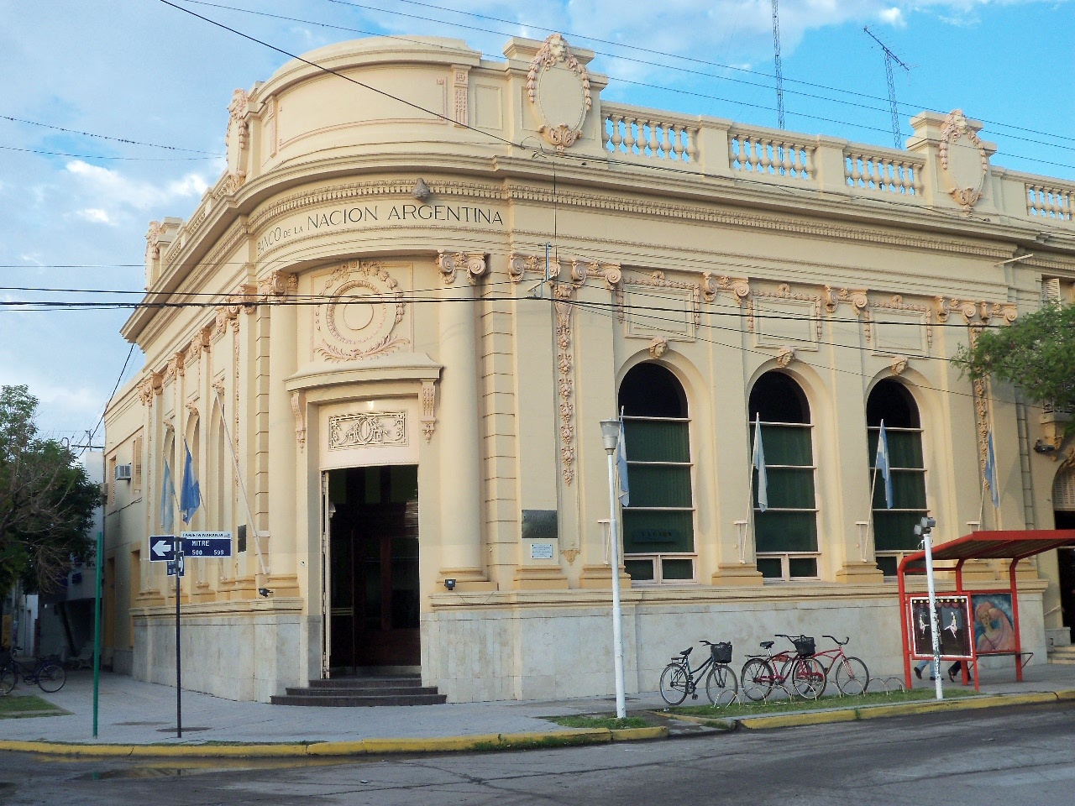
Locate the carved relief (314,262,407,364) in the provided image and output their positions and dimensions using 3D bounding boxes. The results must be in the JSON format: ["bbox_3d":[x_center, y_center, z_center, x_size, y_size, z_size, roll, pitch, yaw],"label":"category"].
[{"bbox_3d":[-3.283,-1.691,24.108,1.870,1.830,0.250,-5,-9,18],"label":"carved relief"}]

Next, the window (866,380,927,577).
[{"bbox_3d":[7.885,1.624,28.491,1.570,4.330,0.300,3,-10,-26],"label":"window"}]

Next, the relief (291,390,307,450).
[{"bbox_3d":[-4.546,0.367,25.024,0.260,1.180,0.220,-10,-12,44],"label":"relief"}]

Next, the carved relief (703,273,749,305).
[{"bbox_3d":[3.876,-2.318,26.668,0.950,0.620,0.300,3,-10,-26],"label":"carved relief"}]

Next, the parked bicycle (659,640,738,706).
[{"bbox_3d":[2.600,4.413,21.257,1.720,1.030,0.600,-10,-12,42],"label":"parked bicycle"}]

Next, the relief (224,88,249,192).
[{"bbox_3d":[-6.397,-5.481,27.680,0.400,2.470,1.380,3,-10,-26],"label":"relief"}]

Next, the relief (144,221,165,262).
[{"bbox_3d":[-10.814,-4.469,36.818,0.373,1.296,1.325,3,-10,-26],"label":"relief"}]

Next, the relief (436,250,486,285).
[{"bbox_3d":[-1.426,-2.508,24.559,0.920,0.600,0.450,1,-9,-16],"label":"relief"}]

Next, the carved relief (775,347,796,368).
[{"bbox_3d":[5.117,-0.944,26.891,0.400,0.420,0.270,3,-10,-26],"label":"carved relief"}]

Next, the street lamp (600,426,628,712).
[{"bbox_3d":[1.157,2.422,19.357,0.320,4.430,0.320,-2,-9,0],"label":"street lamp"}]

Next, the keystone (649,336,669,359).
[{"bbox_3d":[2.396,-1.082,25.671,0.440,0.460,0.300,3,-10,-26],"label":"keystone"}]

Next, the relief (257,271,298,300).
[{"bbox_3d":[-5.154,-2.189,25.922,0.450,0.600,0.920,5,-11,-36],"label":"relief"}]

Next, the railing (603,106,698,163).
[{"bbox_3d":[2.292,-5.409,26.368,2.150,0.930,0.300,3,-10,-26],"label":"railing"}]

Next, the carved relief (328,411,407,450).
[{"bbox_3d":[-3.124,0.518,24.050,1.600,0.650,0.140,-5,-9,18],"label":"carved relief"}]

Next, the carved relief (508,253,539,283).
[{"bbox_3d":[-0.257,-2.489,24.227,0.580,0.540,0.240,3,-10,-26],"label":"carved relief"}]

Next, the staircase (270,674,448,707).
[{"bbox_3d":[-3.181,5.216,23.564,3.550,0.440,1.450,-5,-9,19],"label":"staircase"}]

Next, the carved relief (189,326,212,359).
[{"bbox_3d":[-7.923,-1.372,30.647,0.300,0.620,0.950,3,-10,-26],"label":"carved relief"}]

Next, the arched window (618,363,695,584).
[{"bbox_3d":[2.324,1.357,25.479,1.590,4.340,0.280,3,-10,-26],"label":"arched window"}]

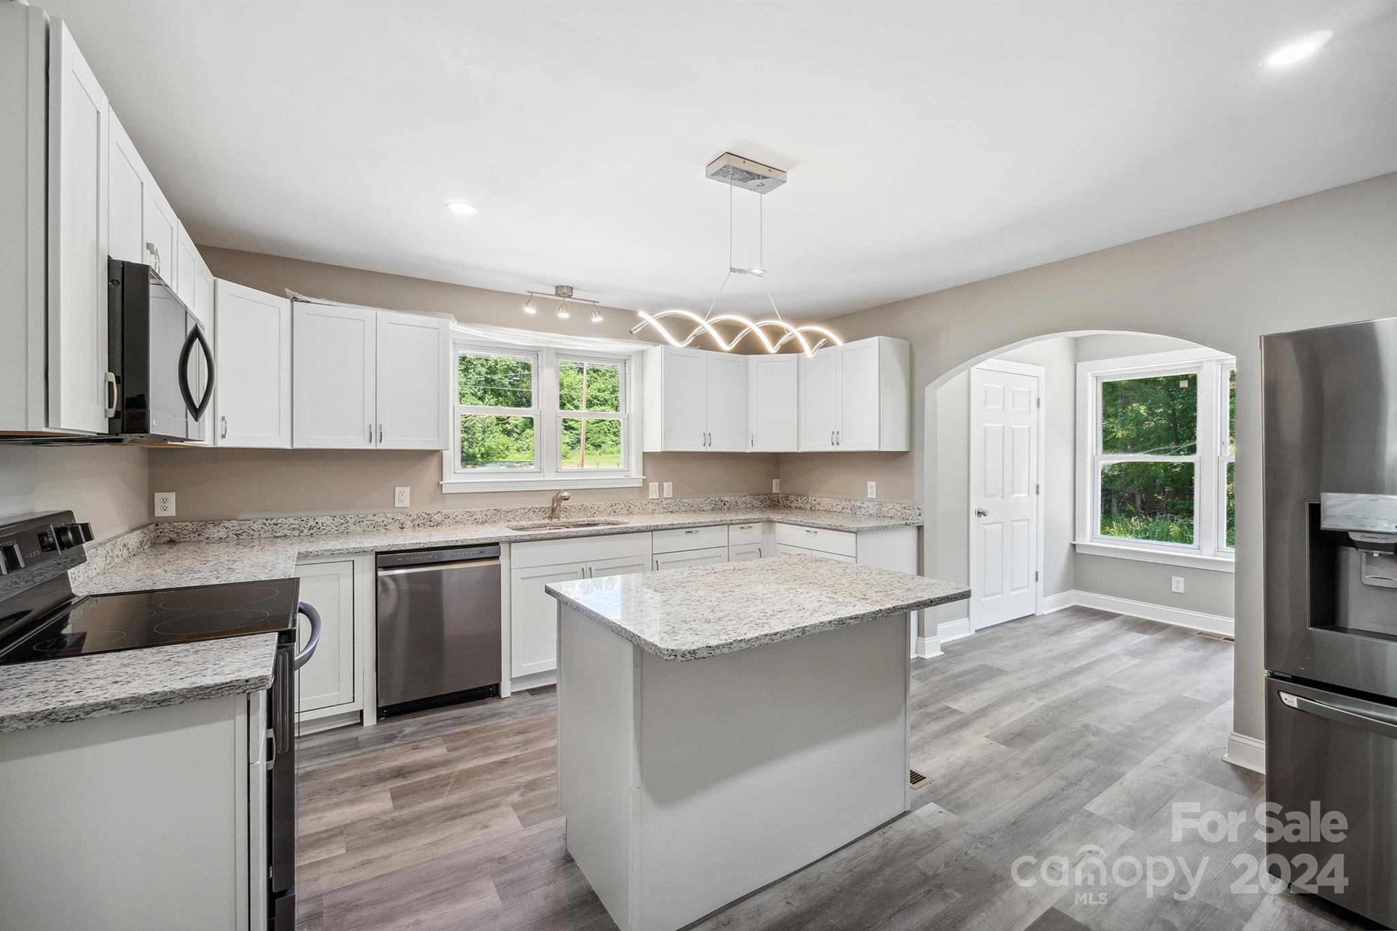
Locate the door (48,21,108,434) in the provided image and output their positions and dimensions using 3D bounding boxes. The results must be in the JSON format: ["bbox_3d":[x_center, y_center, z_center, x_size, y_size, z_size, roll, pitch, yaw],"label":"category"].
[{"bbox_3d":[-1.286,-0.454,1.211,0.022,0.757,0.292,0,1,-33],"label":"door"}]

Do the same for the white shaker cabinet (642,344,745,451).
[{"bbox_3d":[-0.026,-0.478,4.458,0.764,0.749,0.317,0,1,-32],"label":"white shaker cabinet"}]

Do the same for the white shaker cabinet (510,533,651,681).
[{"bbox_3d":[-0.835,0.818,3.766,0.908,0.799,0.593,0,1,-32],"label":"white shaker cabinet"}]

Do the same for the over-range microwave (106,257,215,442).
[{"bbox_3d":[-1.622,-0.270,1.565,0.424,0.400,0.757,0,1,-33],"label":"over-range microwave"}]

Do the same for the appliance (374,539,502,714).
[{"bbox_3d":[-1.512,0.861,3.333,0.603,0.854,0.598,0,1,-32],"label":"appliance"}]

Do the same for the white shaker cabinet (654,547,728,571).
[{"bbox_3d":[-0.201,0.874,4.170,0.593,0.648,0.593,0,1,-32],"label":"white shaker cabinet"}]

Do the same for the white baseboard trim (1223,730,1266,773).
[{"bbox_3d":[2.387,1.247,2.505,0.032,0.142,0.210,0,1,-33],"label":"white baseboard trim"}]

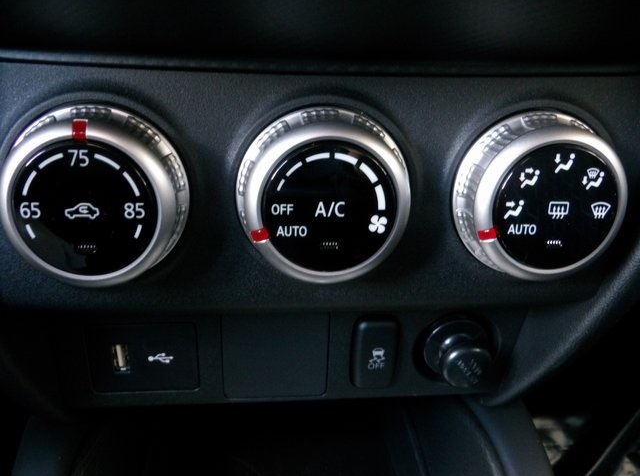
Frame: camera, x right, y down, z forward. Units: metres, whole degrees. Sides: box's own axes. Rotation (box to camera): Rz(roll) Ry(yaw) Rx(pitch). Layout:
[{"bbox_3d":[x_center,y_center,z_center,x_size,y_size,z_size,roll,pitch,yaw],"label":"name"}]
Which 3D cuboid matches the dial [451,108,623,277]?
[{"bbox_3d":[0.077,-0.012,0.214,0.060,0.060,0.018,0,15,-6],"label":"dial"}]

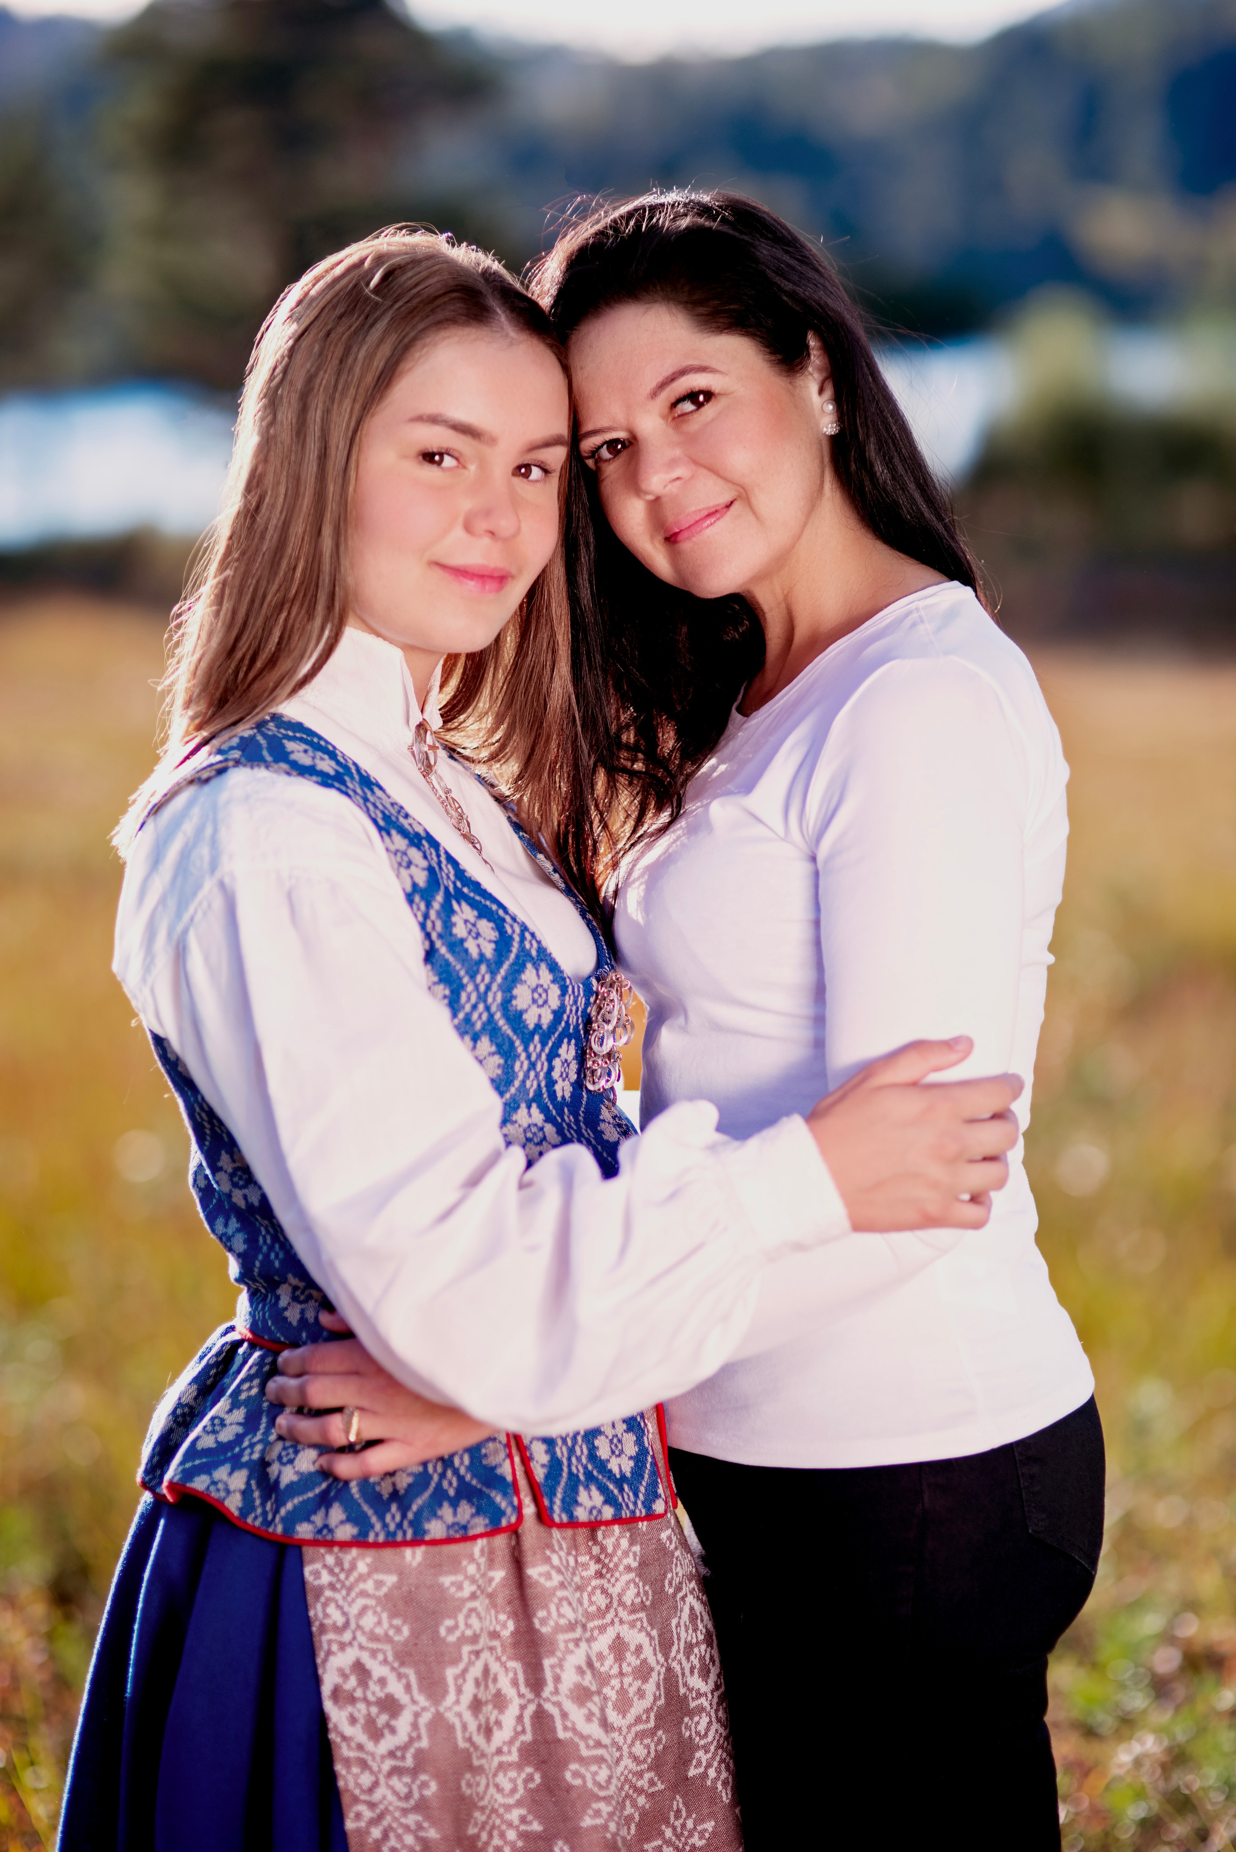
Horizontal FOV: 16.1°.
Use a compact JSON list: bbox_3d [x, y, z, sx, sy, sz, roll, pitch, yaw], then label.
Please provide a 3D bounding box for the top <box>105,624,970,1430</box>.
[{"bbox_3d":[-0.045,0.058,2.570,0.430,0.470,0.460,5,9,37],"label":"top"}]

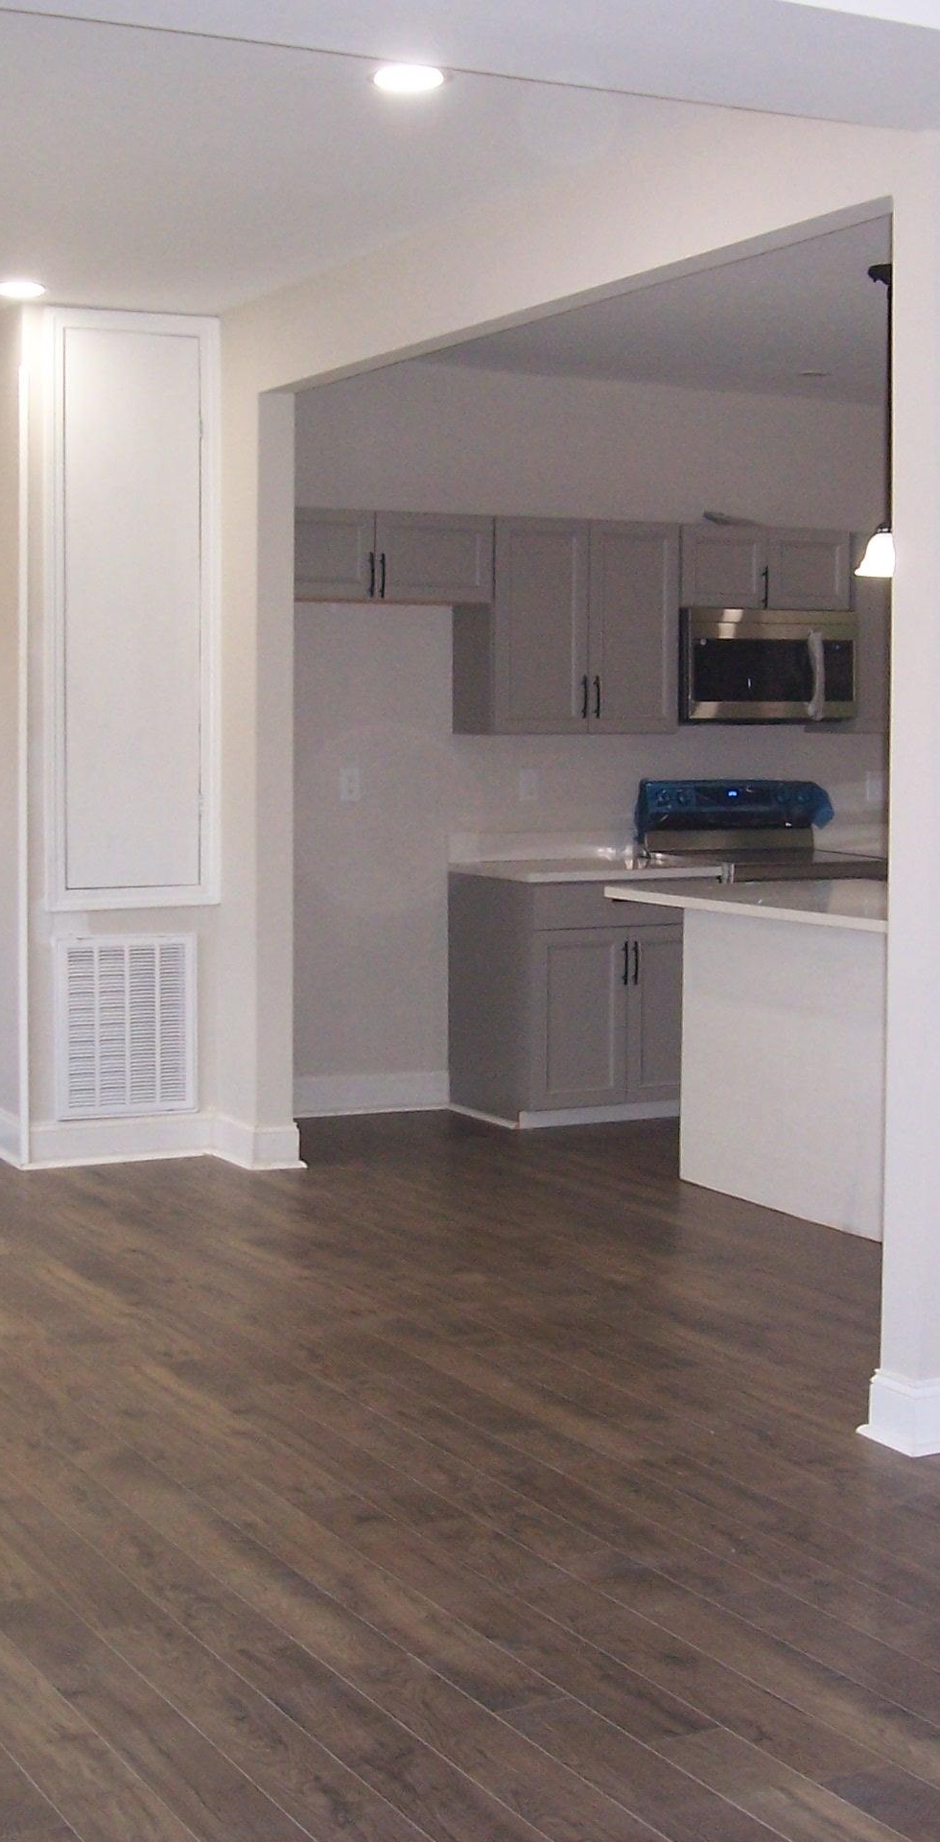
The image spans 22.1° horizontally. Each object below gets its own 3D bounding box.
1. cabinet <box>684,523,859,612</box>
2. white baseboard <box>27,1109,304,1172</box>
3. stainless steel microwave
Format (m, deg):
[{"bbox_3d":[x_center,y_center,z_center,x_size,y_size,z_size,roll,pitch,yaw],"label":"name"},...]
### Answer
[{"bbox_3d":[1.041,-1.322,9.133,0.775,0.309,0.326,-2,5,-29],"label":"cabinet"},{"bbox_3d":[-0.957,0.711,7.552,0.789,0.133,0.379,-2,5,-29],"label":"white baseboard"},{"bbox_3d":[1.052,-0.950,9.126,0.757,0.415,0.399,-2,5,-29],"label":"stainless steel microwave"}]

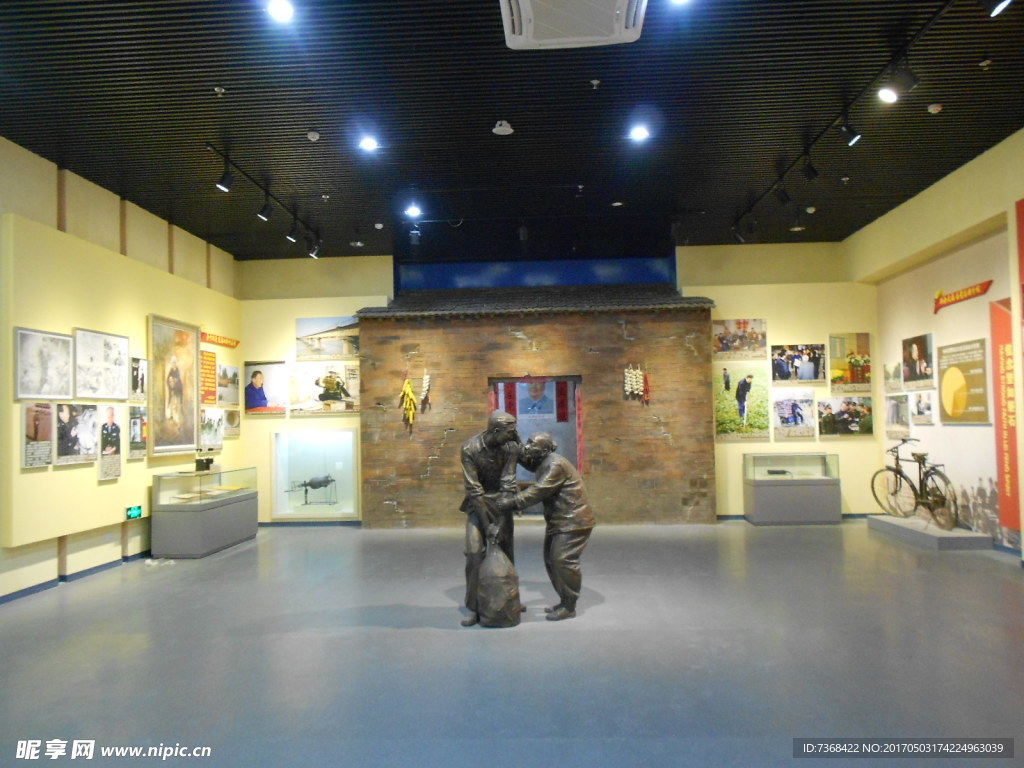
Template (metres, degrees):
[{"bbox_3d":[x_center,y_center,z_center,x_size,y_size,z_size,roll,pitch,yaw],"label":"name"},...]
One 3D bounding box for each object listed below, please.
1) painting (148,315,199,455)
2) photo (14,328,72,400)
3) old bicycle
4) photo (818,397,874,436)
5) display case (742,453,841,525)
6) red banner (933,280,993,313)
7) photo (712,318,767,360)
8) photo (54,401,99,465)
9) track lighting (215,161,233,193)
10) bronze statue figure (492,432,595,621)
[{"bbox_3d":[-4.346,0.044,9.910,0.060,1.712,1.276,-1,-3,3],"label":"painting"},{"bbox_3d":[-4.452,-0.175,7.336,0.035,0.648,0.797,-1,-3,3],"label":"photo"},{"bbox_3d":[5.162,1.260,9.897,0.580,1.060,1.850,-1,-3,1],"label":"old bicycle"},{"bbox_3d":[5.015,0.511,11.572,0.805,0.608,0.040,-1,-3,3],"label":"photo"},{"bbox_3d":[3.985,1.502,11.032,1.172,0.971,0.620,-1,-3,3],"label":"display case"},{"bbox_3d":[5.400,-1.077,9.245,0.050,0.274,1.360,-2,-3,3],"label":"red banner"},{"bbox_3d":[3.395,-0.659,11.441,0.786,0.632,0.035,-1,-3,3],"label":"photo"},{"bbox_3d":[-4.547,0.526,8.039,0.040,0.615,0.692,-2,-3,3],"label":"photo"},{"bbox_3d":[-2.856,-2.054,7.613,0.156,0.299,0.120,-1,-3,3],"label":"track lighting"},{"bbox_3d":[0.259,1.129,6.229,0.780,1.470,0.520,-1,-3,-9],"label":"bronze statue figure"}]

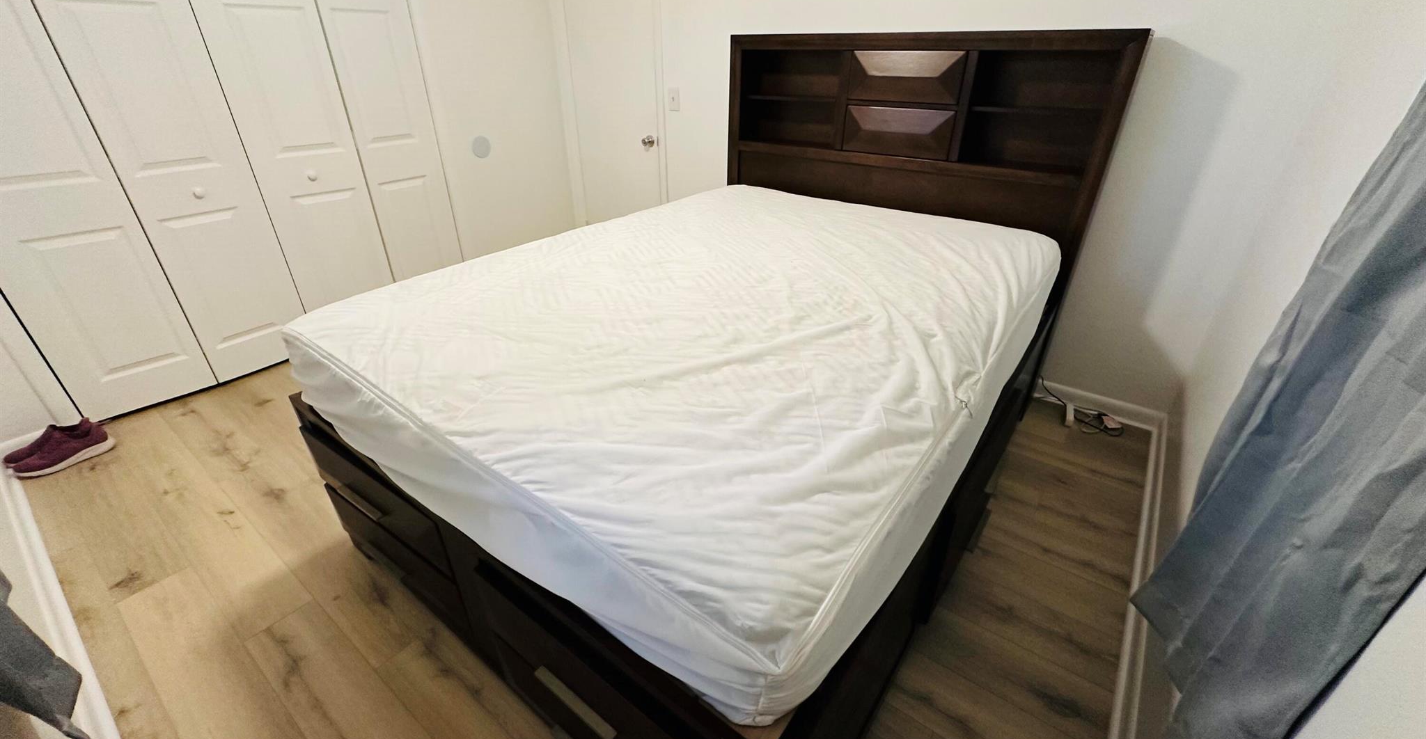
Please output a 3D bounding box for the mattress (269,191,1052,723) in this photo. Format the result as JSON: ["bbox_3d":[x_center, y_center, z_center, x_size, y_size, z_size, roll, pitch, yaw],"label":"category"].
[{"bbox_3d":[0.106,-0.188,1.844,1.529,0.265,2.053,21,35,32],"label":"mattress"}]

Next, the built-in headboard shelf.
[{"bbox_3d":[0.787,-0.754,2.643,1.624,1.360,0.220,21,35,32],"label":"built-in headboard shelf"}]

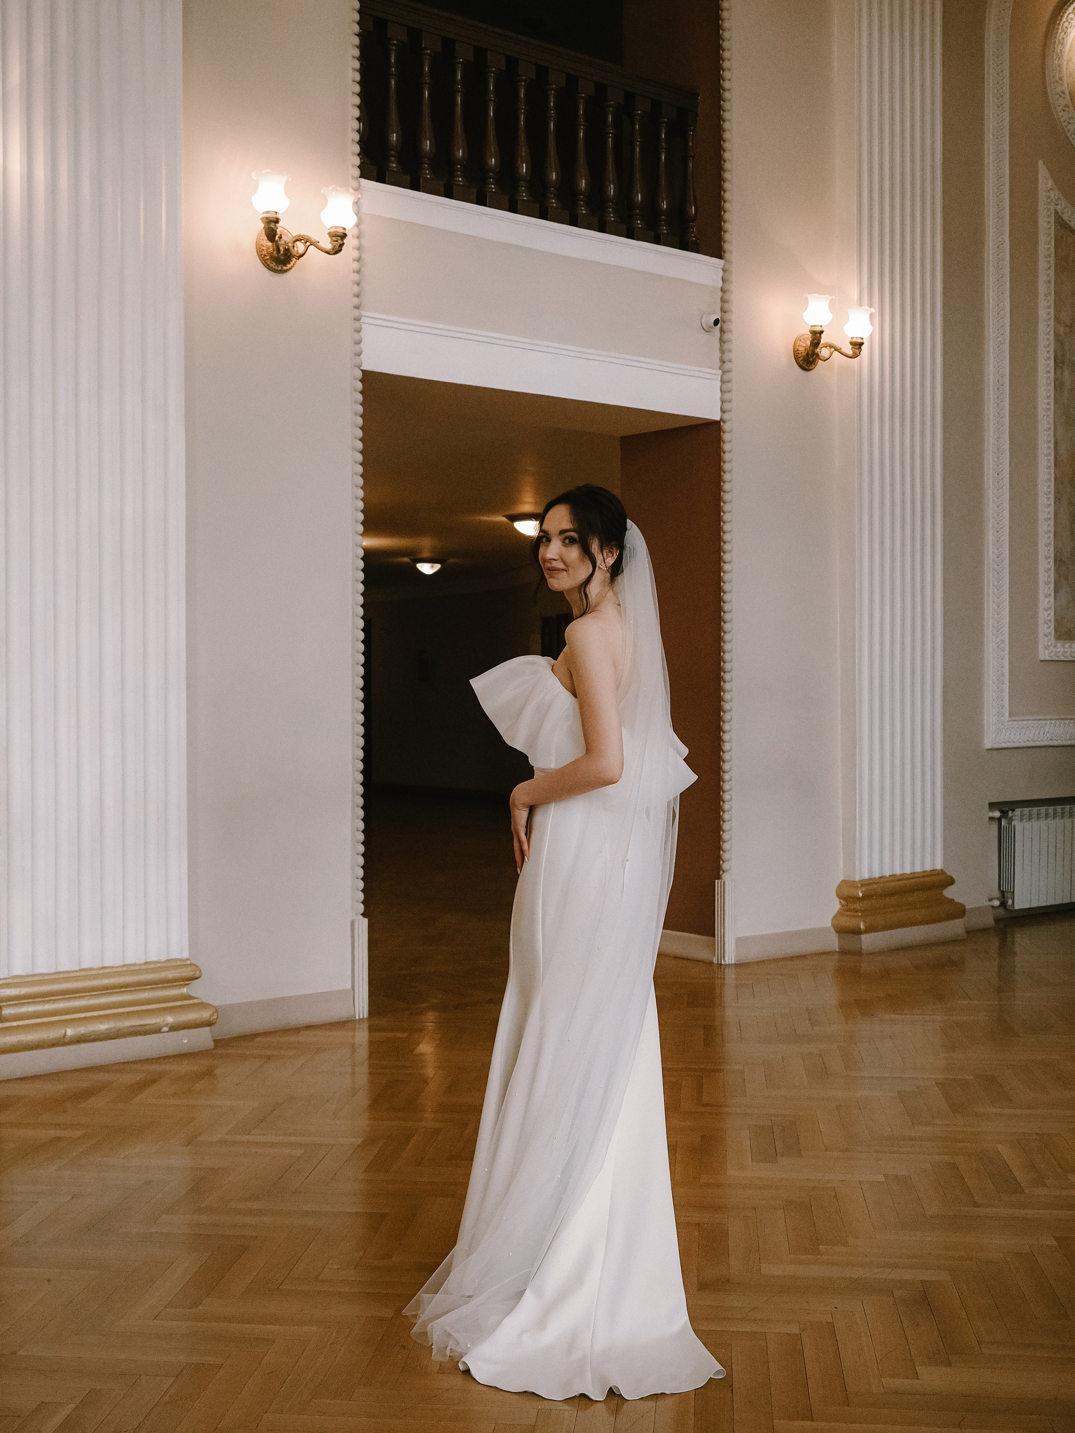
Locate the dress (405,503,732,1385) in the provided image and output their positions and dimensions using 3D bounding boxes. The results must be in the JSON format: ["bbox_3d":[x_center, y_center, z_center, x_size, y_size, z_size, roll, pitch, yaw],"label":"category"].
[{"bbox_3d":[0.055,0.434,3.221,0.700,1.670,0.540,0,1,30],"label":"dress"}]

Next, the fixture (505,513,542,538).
[{"bbox_3d":[-0.070,-1.397,11.588,0.370,0.150,0.370,0,1,0],"label":"fixture"}]

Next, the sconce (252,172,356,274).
[{"bbox_3d":[-0.924,-1.861,5.976,0.430,0.320,0.290,-1,1,-37],"label":"sconce"}]

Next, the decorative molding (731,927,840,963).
[{"bbox_3d":[1.239,1.130,7.793,0.680,0.128,0.030,-1,1,-37],"label":"decorative molding"}]

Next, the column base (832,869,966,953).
[{"bbox_3d":[1.894,1.006,8.176,0.860,0.360,0.170,-1,1,-37],"label":"column base"}]

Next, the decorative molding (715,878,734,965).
[{"bbox_3d":[0.906,0.993,7.594,0.066,0.410,0.070,-1,1,-37],"label":"decorative molding"}]

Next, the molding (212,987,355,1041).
[{"bbox_3d":[-0.992,1.161,6.134,0.640,0.132,0.030,-1,1,-37],"label":"molding"}]

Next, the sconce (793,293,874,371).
[{"bbox_3d":[1.432,-1.891,7.751,0.430,0.320,0.290,-1,1,-37],"label":"sconce"}]

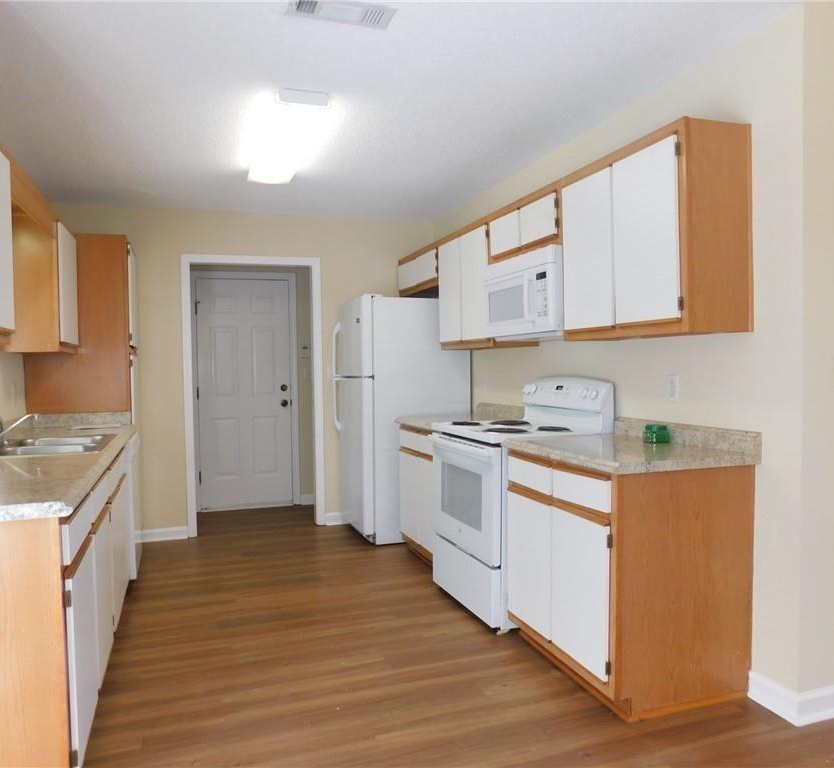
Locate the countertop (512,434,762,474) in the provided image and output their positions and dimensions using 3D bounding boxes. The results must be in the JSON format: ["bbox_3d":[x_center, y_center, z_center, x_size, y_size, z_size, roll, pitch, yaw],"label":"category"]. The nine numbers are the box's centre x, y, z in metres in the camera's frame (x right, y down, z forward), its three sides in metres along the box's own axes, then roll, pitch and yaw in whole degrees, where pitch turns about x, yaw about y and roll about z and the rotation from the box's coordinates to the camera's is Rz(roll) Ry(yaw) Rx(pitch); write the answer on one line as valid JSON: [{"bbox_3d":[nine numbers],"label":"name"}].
[{"bbox_3d":[0.824,0.276,2.789,0.630,0.048,0.825,-1,2,-19],"label":"countertop"}]

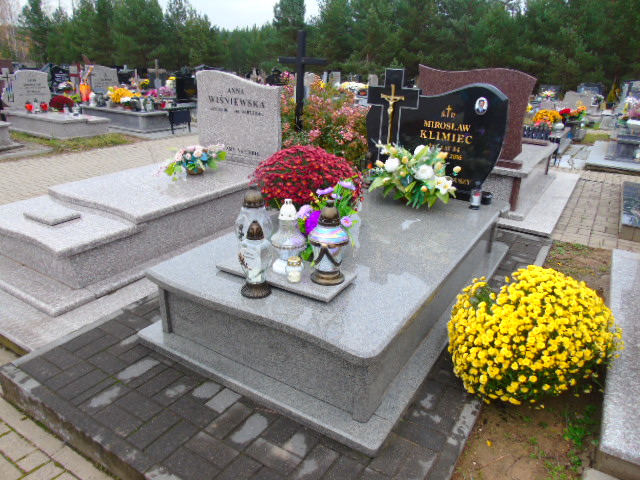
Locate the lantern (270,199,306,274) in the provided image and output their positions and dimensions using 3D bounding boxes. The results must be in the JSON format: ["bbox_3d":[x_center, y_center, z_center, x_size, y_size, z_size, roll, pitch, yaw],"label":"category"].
[{"bbox_3d":[-0.151,-0.021,2.253,0.168,0.365,0.168,2,22,-1],"label":"lantern"}]

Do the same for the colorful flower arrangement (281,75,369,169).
[{"bbox_3d":[0.017,-1.090,4.797,1.000,1.150,0.800,15,25,28],"label":"colorful flower arrangement"}]

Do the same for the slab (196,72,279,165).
[{"bbox_3d":[-0.719,-1.085,4.129,0.910,0.790,0.100,15,25,28],"label":"slab"}]

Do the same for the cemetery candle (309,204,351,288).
[{"bbox_3d":[0.060,0.008,2.168,0.188,0.395,0.188,2,22,-1],"label":"cemetery candle"}]

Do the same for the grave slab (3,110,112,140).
[{"bbox_3d":[-4.805,-2.137,8.389,1.770,0.275,0.920,15,25,28],"label":"grave slab"}]

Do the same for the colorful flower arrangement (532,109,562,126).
[{"bbox_3d":[3.630,-1.955,7.376,0.480,0.330,0.440,15,26,29],"label":"colorful flower arrangement"}]

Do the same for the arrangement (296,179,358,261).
[{"bbox_3d":[0.047,-0.101,2.353,0.310,0.420,0.270,15,25,28],"label":"arrangement"}]

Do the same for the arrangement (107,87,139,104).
[{"bbox_3d":[-3.562,-2.604,8.357,0.450,0.360,0.520,15,26,29],"label":"arrangement"}]

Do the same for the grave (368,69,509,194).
[{"bbox_3d":[0.879,-0.841,3.694,1.105,0.945,0.130,15,25,28],"label":"grave"}]

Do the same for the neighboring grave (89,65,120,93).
[{"bbox_3d":[-4.105,-2.981,8.850,0.120,0.700,0.680,15,26,29],"label":"neighboring grave"}]

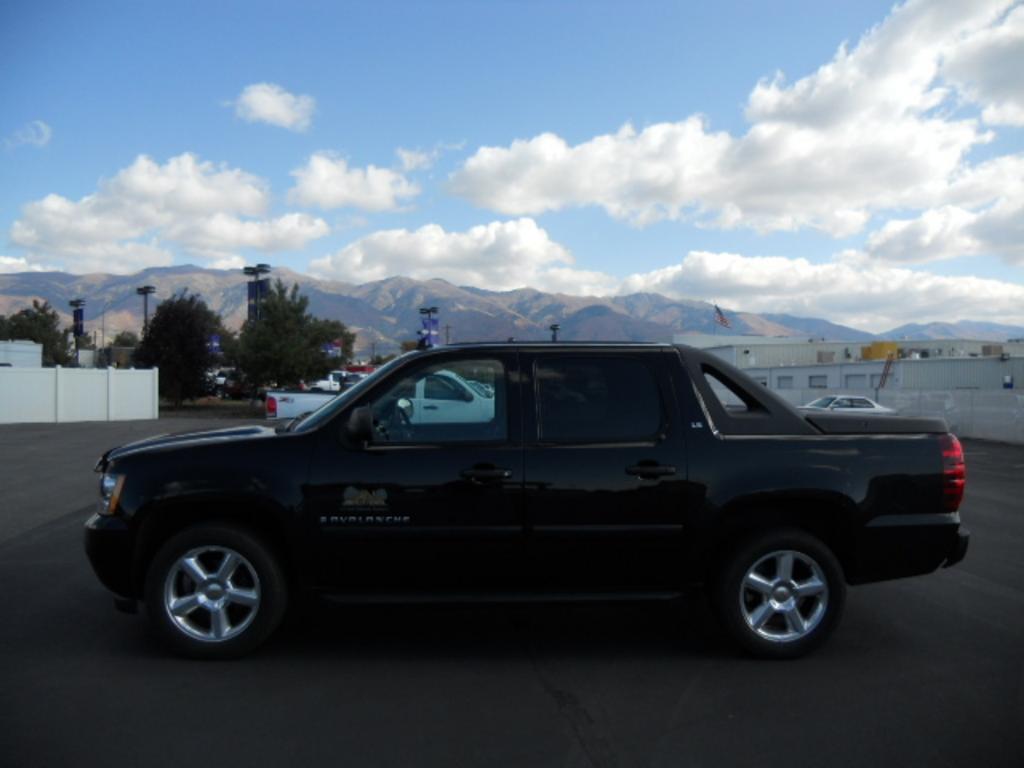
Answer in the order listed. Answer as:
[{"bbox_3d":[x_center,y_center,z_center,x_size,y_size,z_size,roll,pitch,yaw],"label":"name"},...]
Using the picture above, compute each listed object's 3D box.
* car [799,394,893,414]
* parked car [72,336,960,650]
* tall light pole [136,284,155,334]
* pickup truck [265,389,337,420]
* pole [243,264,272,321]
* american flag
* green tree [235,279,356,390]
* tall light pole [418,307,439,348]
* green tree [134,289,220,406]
[{"bbox_3d":[11.832,1.103,29.000,4.850,1.420,1.820,1,0,-29],"label":"car"},{"bbox_3d":[0.091,0.632,5.594,5.620,1.920,2.030,1,0,-3],"label":"parked car"},{"bbox_3d":[-27.872,-3.234,61.000,0.800,8.600,2.000,1,0,-41],"label":"tall light pole"},{"bbox_3d":[-1.802,0.621,16.400,5.800,1.870,2.030,1,0,-1],"label":"pickup truck"},{"bbox_3d":[-15.563,-3.003,49.000,0.800,8.600,2.000,1,0,-41],"label":"pole"},{"bbox_3d":[21.084,-6.761,80.000,1.500,2.300,0.400,1,0,-11],"label":"american flag"},{"bbox_3d":[-11.426,-2.025,42.000,6.100,6.800,5.800,1,0,0],"label":"green tree"},{"bbox_3d":[-7.713,-2.855,75.000,0.800,8.600,2.000,1,0,-41],"label":"tall light pole"},{"bbox_3d":[-17.063,-1.731,41.000,4.300,6.000,4.200,1,0,0],"label":"green tree"}]

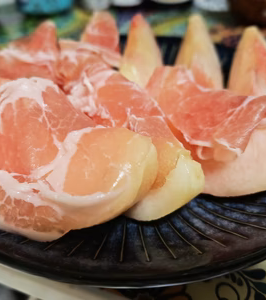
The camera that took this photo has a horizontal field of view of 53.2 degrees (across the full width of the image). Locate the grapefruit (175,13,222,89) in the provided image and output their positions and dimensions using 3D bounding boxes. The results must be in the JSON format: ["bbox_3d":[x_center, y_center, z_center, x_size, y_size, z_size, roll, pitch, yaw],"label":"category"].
[{"bbox_3d":[0.053,-0.073,0.214,0.039,0.073,0.036,-1,1,0],"label":"grapefruit"}]

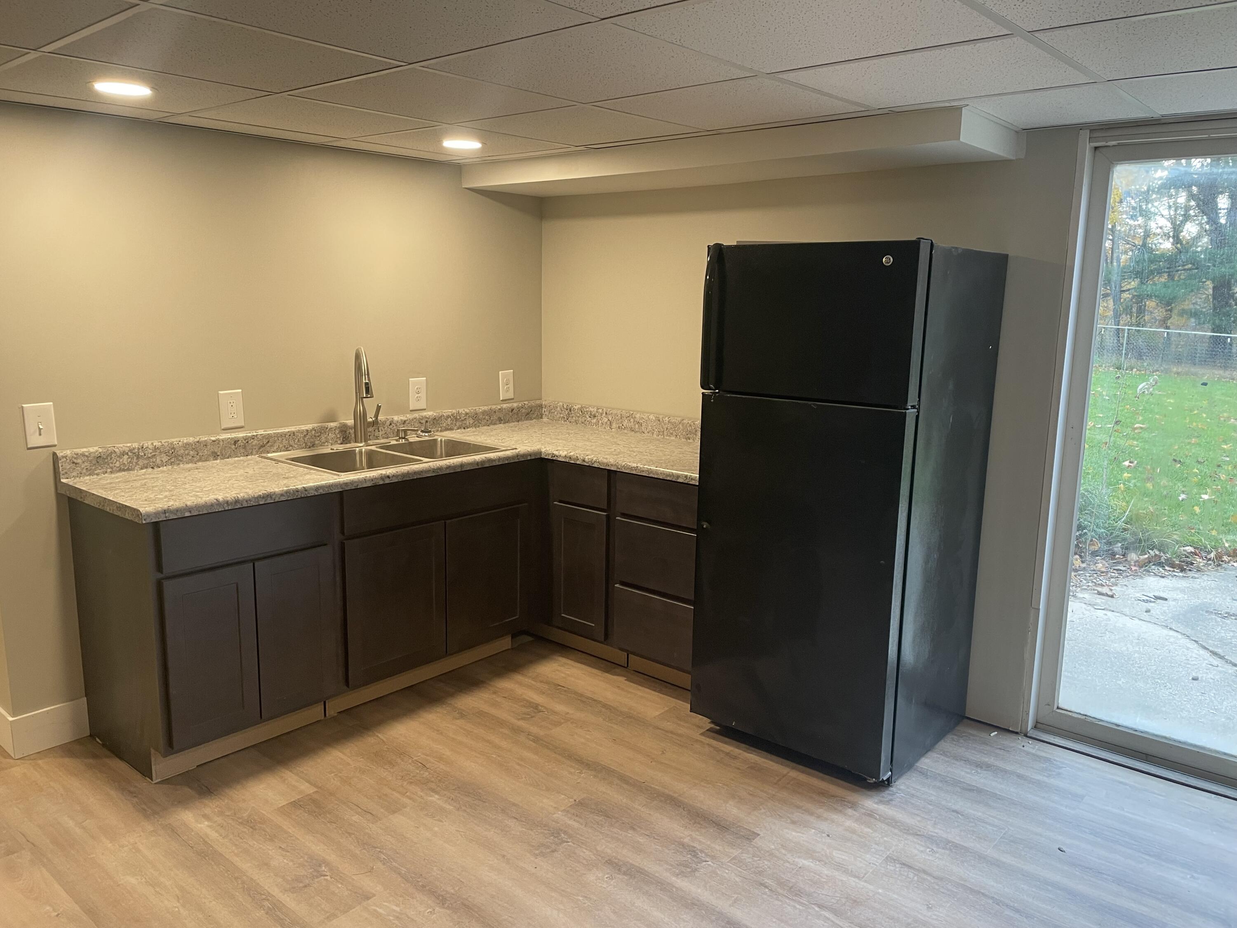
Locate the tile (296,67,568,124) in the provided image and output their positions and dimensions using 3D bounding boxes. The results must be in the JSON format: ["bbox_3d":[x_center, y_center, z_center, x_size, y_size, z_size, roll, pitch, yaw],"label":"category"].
[{"bbox_3d":[-0.527,-1.047,2.654,0.597,0.018,0.597,10,14,40],"label":"tile"}]

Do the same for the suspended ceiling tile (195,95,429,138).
[{"bbox_3d":[-0.984,-1.133,3.044,0.597,0.018,0.597,10,14,40],"label":"suspended ceiling tile"}]

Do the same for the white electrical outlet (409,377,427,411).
[{"bbox_3d":[-0.883,-0.308,4.100,0.010,0.140,0.087,10,14,40],"label":"white electrical outlet"}]

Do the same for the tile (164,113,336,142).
[{"bbox_3d":[-1.287,-1.190,3.298,0.175,0.018,0.597,10,14,40],"label":"tile"}]

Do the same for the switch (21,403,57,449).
[{"bbox_3d":[-1.858,-0.122,2.987,0.016,0.140,0.087,10,14,40],"label":"switch"}]

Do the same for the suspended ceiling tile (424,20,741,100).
[{"bbox_3d":[-0.069,-0.967,2.264,0.602,0.018,0.602,10,13,40],"label":"suspended ceiling tile"}]

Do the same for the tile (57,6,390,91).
[{"bbox_3d":[-0.926,-0.968,2.201,0.597,0.018,0.597,10,14,40],"label":"tile"}]

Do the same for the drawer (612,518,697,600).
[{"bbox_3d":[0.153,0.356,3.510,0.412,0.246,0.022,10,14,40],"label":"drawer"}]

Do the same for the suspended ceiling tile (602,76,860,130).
[{"bbox_3d":[0.330,-1.048,2.718,0.602,0.018,0.602,10,13,40],"label":"suspended ceiling tile"}]

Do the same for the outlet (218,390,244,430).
[{"bbox_3d":[-1.442,-0.201,3.466,0.008,0.139,0.088,10,13,40],"label":"outlet"}]

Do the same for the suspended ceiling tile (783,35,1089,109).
[{"bbox_3d":[0.791,-0.966,2.328,0.602,0.018,0.602,10,13,40],"label":"suspended ceiling tile"}]

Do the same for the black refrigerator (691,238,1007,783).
[{"bbox_3d":[0.787,0.111,3.255,0.727,1.699,0.769,10,13,40],"label":"black refrigerator"}]

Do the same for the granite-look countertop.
[{"bbox_3d":[-0.554,0.030,3.418,1.475,0.041,2.225,10,13,40],"label":"granite-look countertop"}]

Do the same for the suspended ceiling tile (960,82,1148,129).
[{"bbox_3d":[1.273,-1.037,2.693,0.375,0.018,0.580,10,14,40],"label":"suspended ceiling tile"}]

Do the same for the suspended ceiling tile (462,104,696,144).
[{"bbox_3d":[-0.131,-1.130,3.108,0.602,0.018,0.602,10,13,40],"label":"suspended ceiling tile"}]

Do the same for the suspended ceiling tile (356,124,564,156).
[{"bbox_3d":[-0.592,-1.211,3.499,0.602,0.018,0.602,10,13,40],"label":"suspended ceiling tile"}]

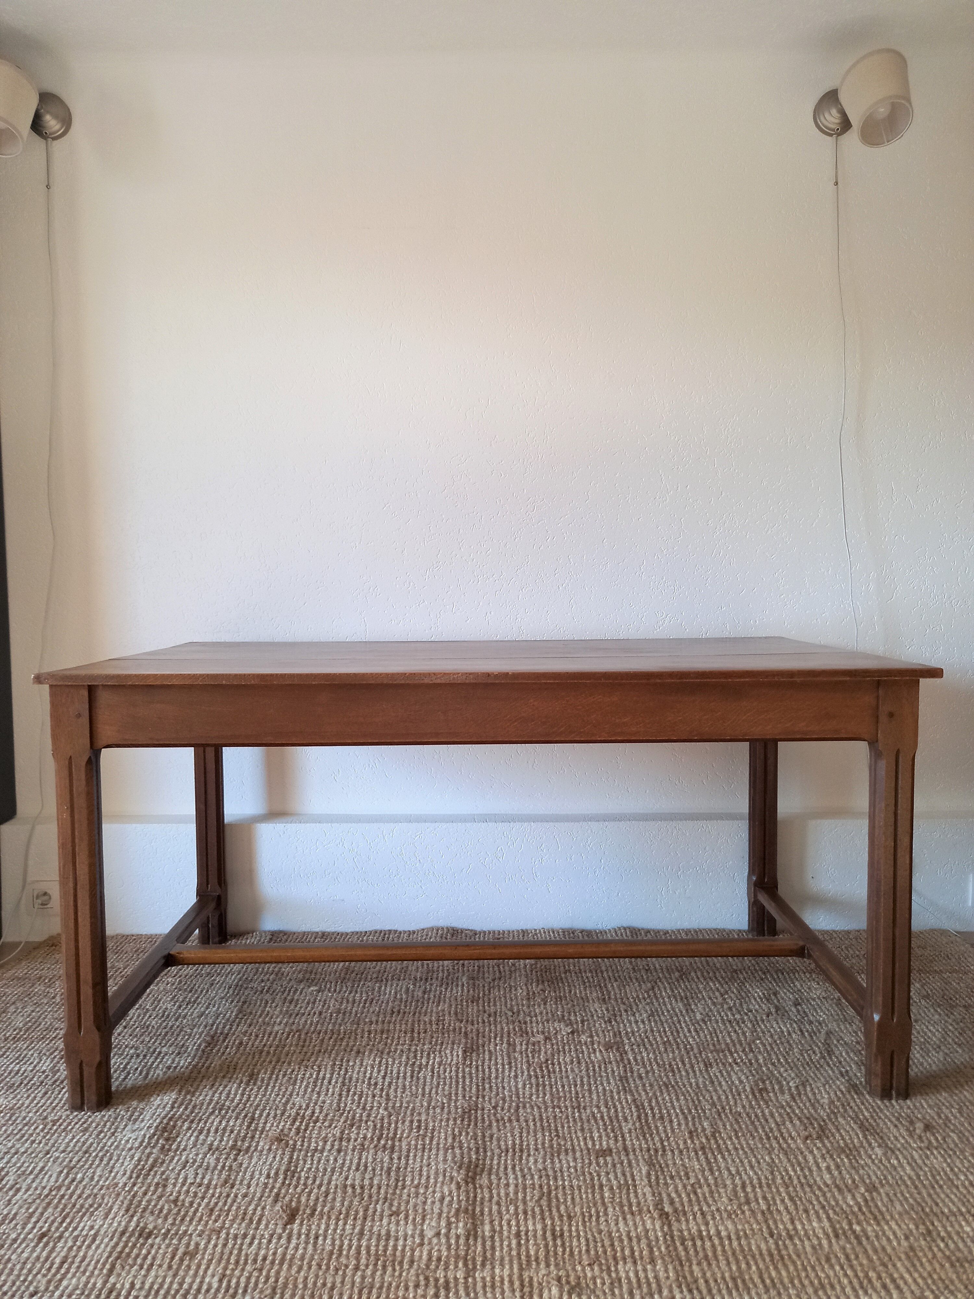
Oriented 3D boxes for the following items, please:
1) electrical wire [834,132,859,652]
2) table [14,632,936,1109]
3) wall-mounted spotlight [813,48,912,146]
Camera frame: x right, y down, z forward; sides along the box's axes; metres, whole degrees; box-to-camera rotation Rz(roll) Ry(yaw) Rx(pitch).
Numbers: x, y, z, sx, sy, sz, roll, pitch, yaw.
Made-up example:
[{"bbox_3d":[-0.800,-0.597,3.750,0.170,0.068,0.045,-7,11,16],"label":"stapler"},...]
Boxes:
[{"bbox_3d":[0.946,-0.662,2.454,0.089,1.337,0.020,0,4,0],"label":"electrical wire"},{"bbox_3d":[0.002,0.392,2.051,1.549,0.774,0.858,0,4,0],"label":"table"},{"bbox_3d":[0.903,-1.298,2.248,0.156,0.240,0.310,0,4,0],"label":"wall-mounted spotlight"}]

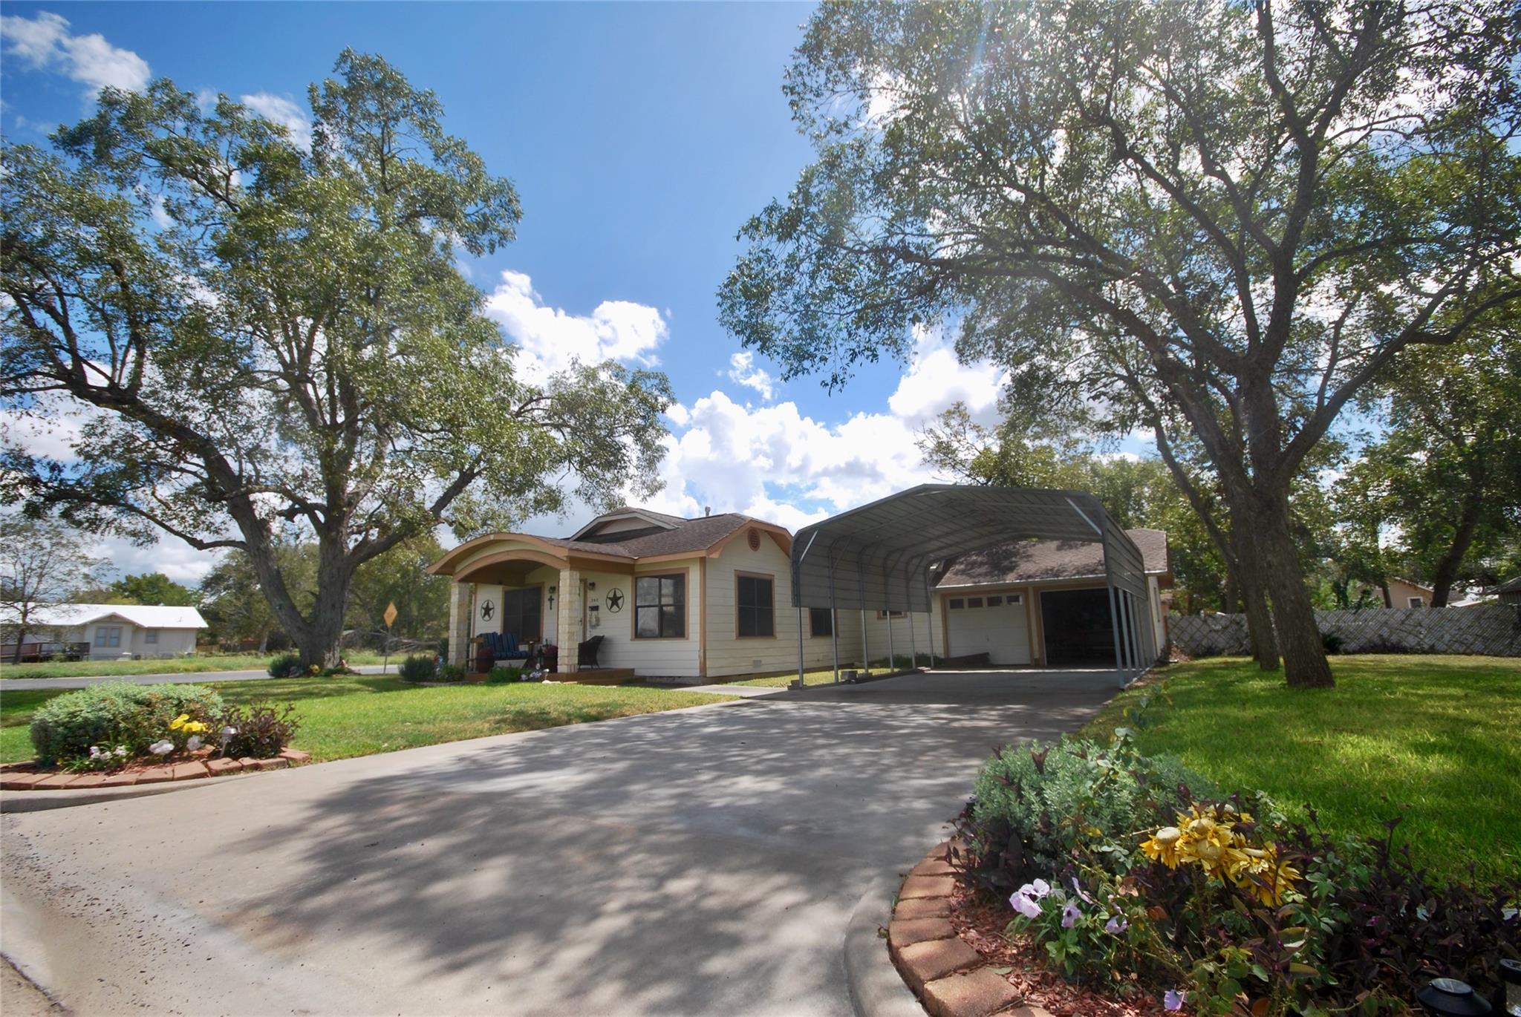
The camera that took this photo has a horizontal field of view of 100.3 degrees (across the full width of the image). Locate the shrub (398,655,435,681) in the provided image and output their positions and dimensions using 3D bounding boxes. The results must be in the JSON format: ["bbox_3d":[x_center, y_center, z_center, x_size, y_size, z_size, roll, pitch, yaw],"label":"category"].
[{"bbox_3d":[-9.675,4.473,17.903,0.950,0.700,0.900,5,-13,-27],"label":"shrub"}]

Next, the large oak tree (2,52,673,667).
[{"bbox_3d":[-14.241,-4.431,22.331,20.500,20.000,18.000,6,-13,-33],"label":"large oak tree"}]

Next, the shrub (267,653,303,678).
[{"bbox_3d":[-15.635,5.147,20.911,1.000,0.760,0.950,7,-14,-35],"label":"shrub"}]

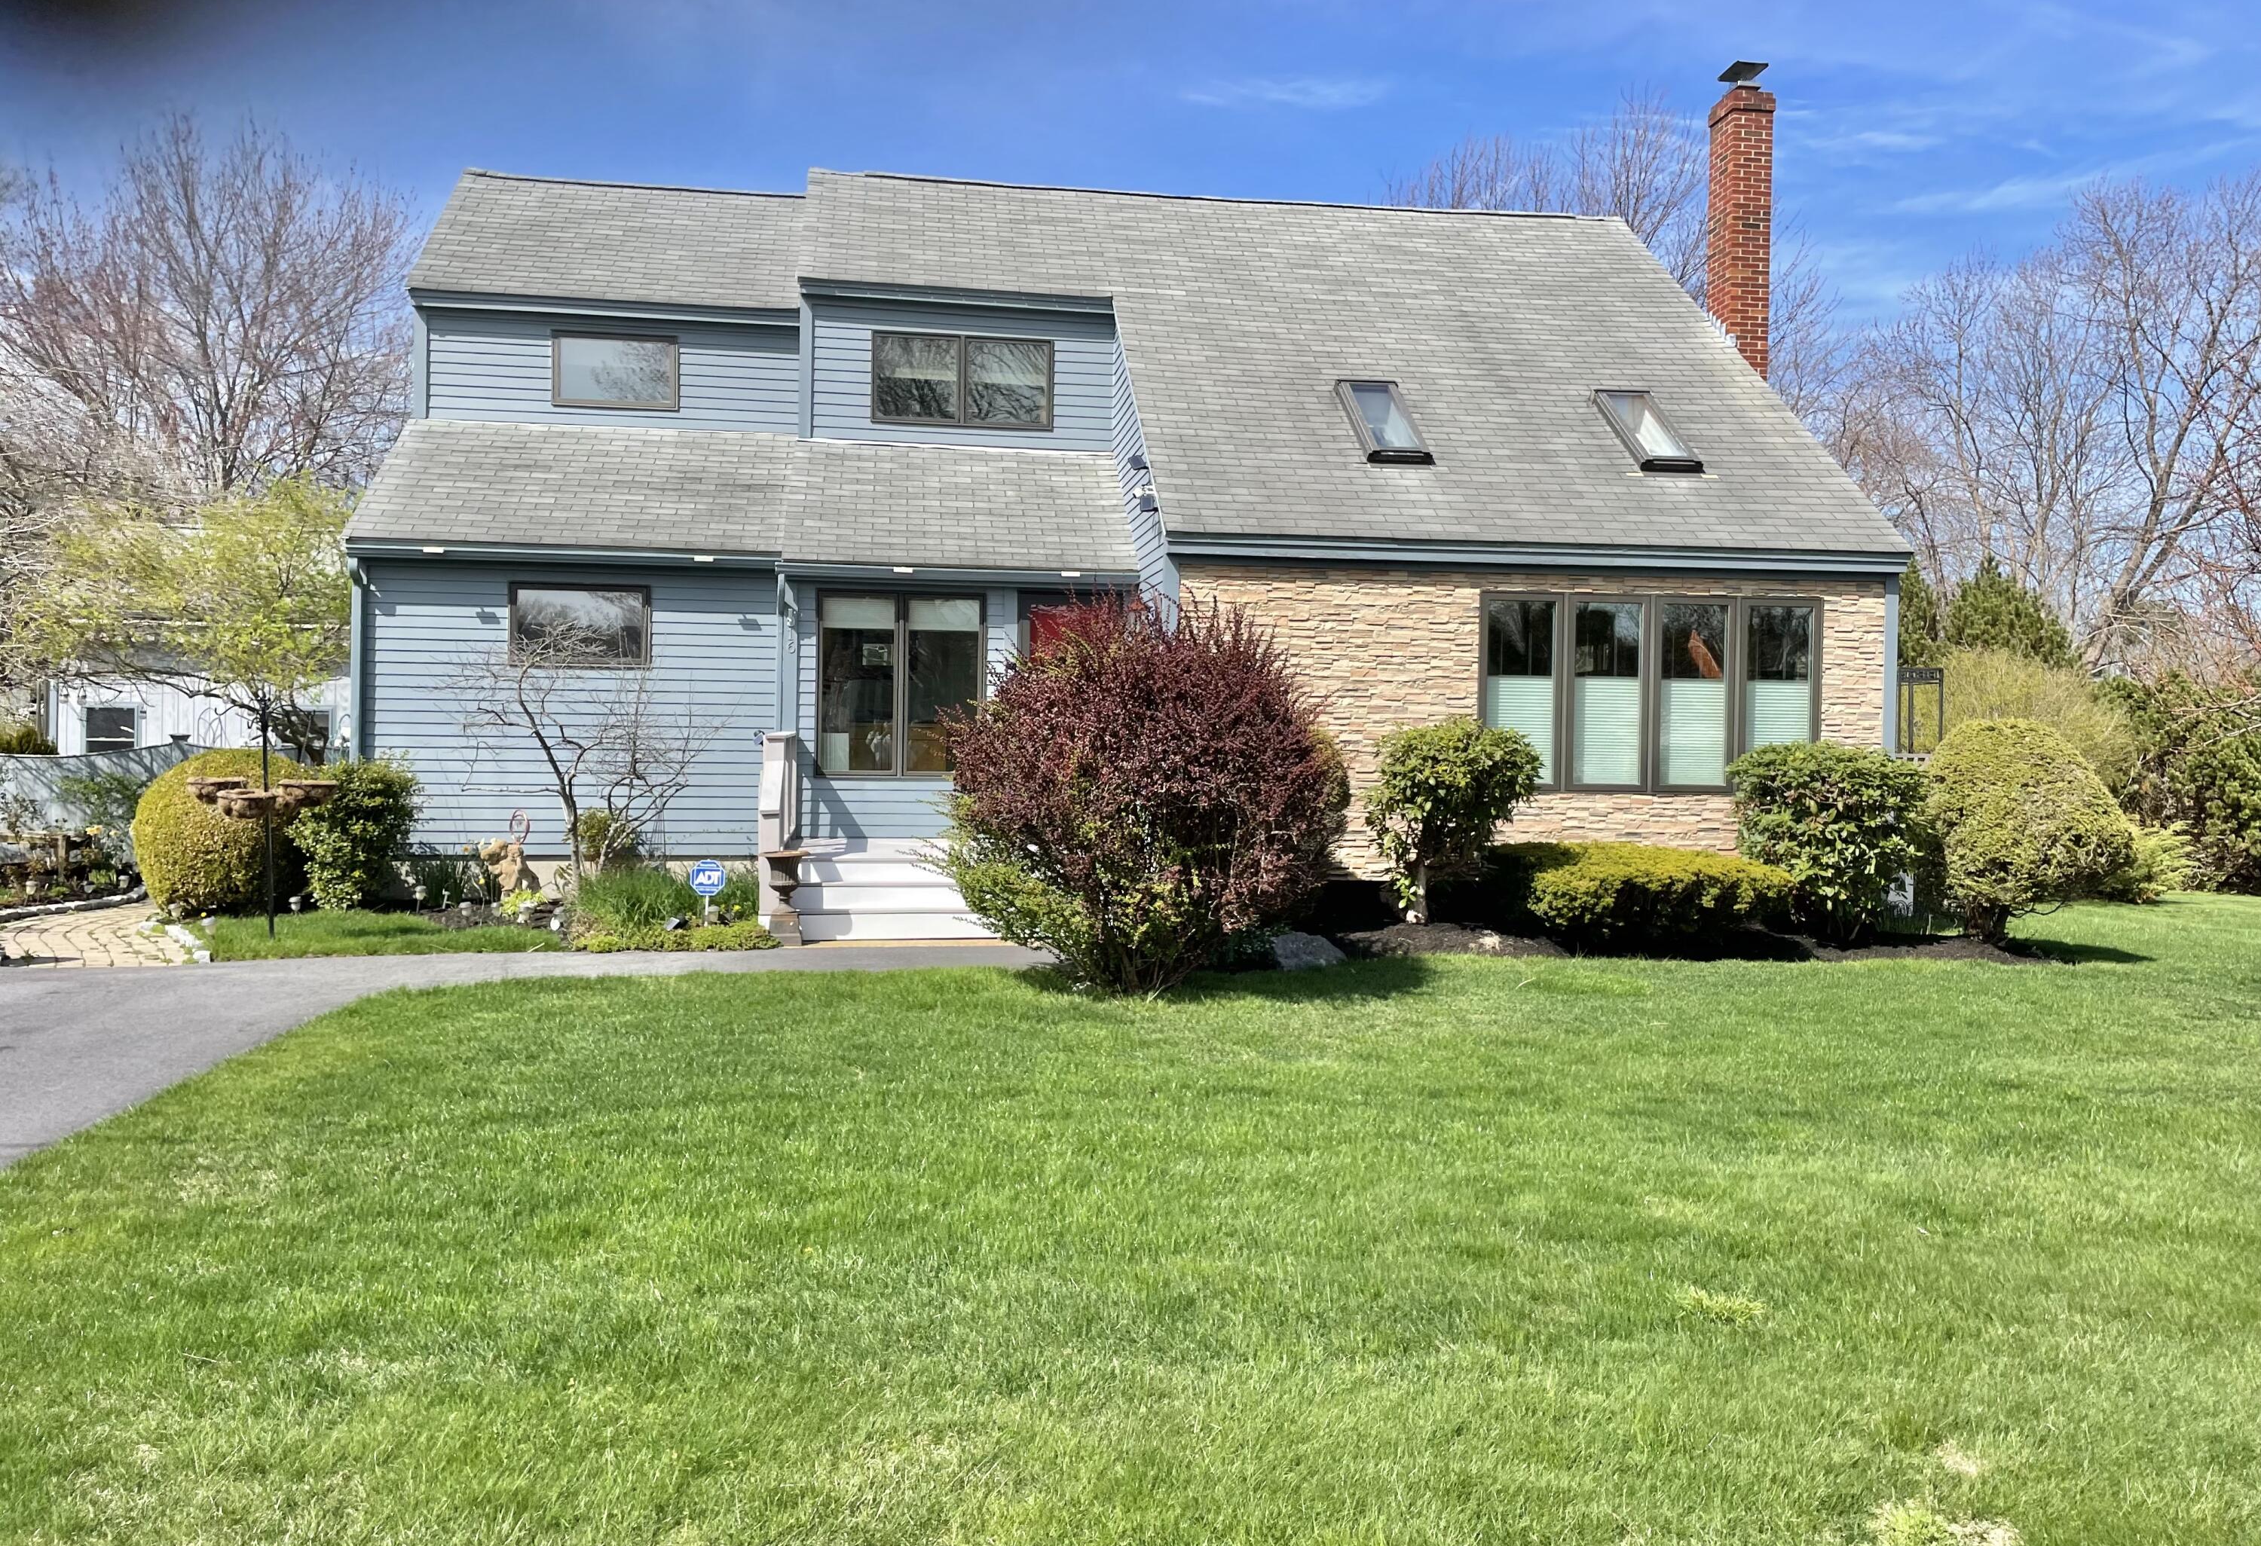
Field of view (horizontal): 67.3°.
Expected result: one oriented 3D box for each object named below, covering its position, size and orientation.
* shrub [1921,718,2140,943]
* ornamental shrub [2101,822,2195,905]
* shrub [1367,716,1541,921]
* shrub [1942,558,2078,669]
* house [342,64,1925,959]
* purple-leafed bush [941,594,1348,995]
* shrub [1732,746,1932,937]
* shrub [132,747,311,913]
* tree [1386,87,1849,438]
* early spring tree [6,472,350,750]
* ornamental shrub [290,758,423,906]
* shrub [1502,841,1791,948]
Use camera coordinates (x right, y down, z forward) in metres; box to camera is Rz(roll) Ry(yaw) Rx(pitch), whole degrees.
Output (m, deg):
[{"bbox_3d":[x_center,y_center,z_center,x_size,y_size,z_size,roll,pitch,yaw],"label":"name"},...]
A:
[{"bbox_3d":[7.021,0.421,13.257,1.650,1.709,1.550,0,1,-9],"label":"shrub"},{"bbox_3d":[9.913,0.879,16.757,1.200,0.764,1.100,0,1,-9],"label":"ornamental shrub"},{"bbox_3d":[2.474,0.358,13.000,1.334,1.595,1.201,1,1,-8],"label":"shrub"},{"bbox_3d":[12.136,-0.863,23.500,2.126,4.263,2.126,1,1,-8],"label":"shrub"},{"bbox_3d":[-0.645,-2.828,17.376,12.807,7.914,9.797,0,1,-9],"label":"house"},{"bbox_3d":[0.088,0.089,10.393,2.400,2.366,2.200,0,1,-9],"label":"purple-leafed bush"},{"bbox_3d":[5.418,0.540,13.150,1.535,1.586,1.304,1,1,-8],"label":"shrub"},{"bbox_3d":[-7.121,0.458,13.350,1.260,1.319,1.260,1,1,-8],"label":"shrub"},{"bbox_3d":[9.263,-5.932,32.204,8.600,14.035,8.000,0,1,-9],"label":"tree"},{"bbox_3d":[-8.856,-0.971,16.200,3.117,3.800,3.117,1,1,-8],"label":"early spring tree"},{"bbox_3d":[-6.210,0.485,13.600,0.981,1.237,0.932,1,1,-8],"label":"ornamental shrub"},{"bbox_3d":[3.904,0.880,12.779,2.100,0.738,1.150,0,1,-9],"label":"shrub"}]

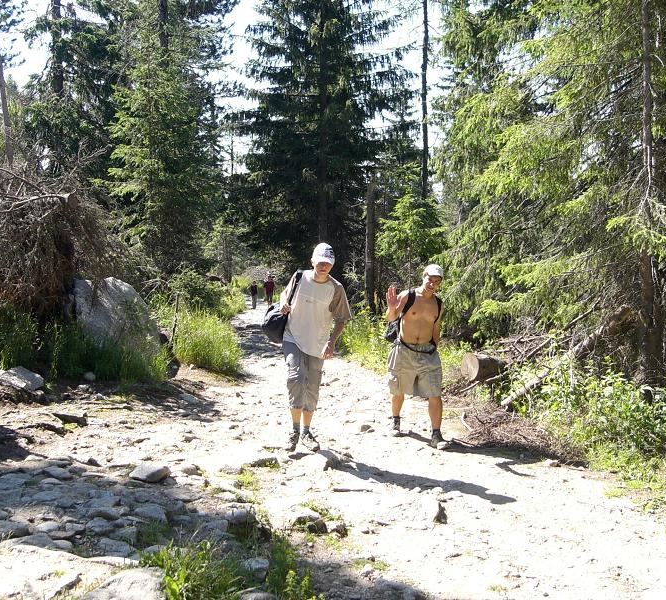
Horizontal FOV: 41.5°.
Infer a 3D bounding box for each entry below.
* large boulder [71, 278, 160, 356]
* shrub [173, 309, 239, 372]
[{"bbox_3d":[-3.368,0.333,13.600,1.400,1.320,1.200,0,0,-11],"label":"large boulder"},{"bbox_3d":[-1.959,0.658,13.600,1.100,1.000,1.000,0,0,0],"label":"shrub"}]

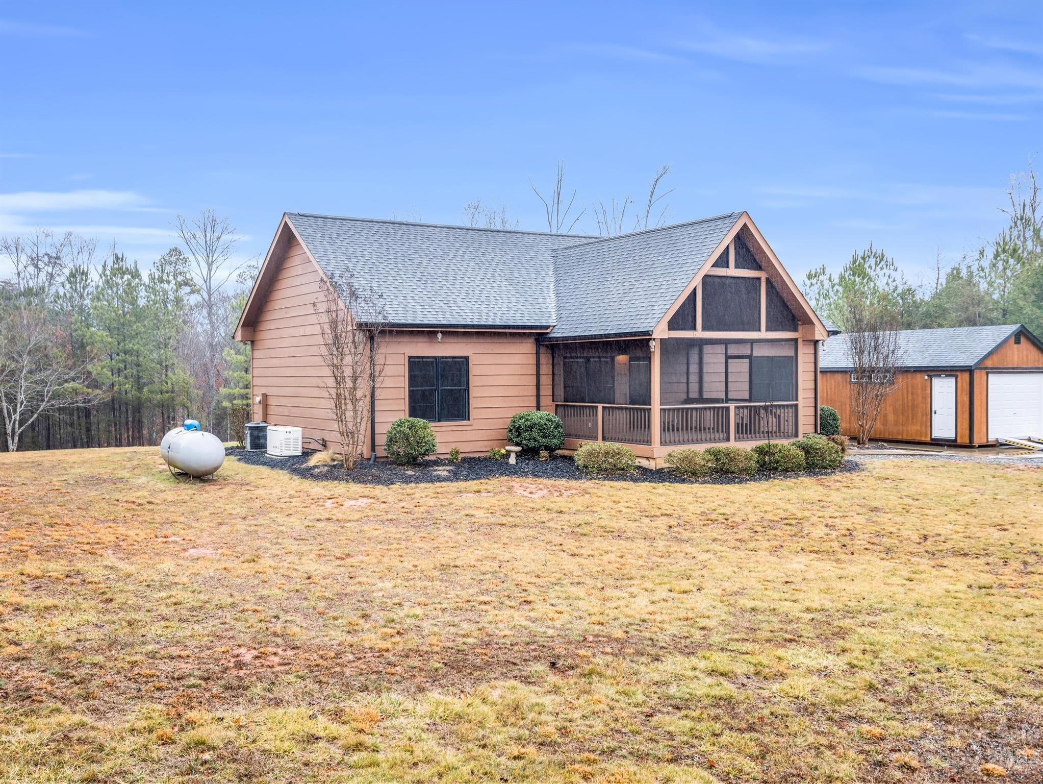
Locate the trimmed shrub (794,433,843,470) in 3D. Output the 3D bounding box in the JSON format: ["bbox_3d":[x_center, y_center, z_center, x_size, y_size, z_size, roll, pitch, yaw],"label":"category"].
[{"bbox_3d":[6.879,1.353,25.145,1.200,0.830,1.150,0,1,0],"label":"trimmed shrub"}]

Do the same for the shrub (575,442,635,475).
[{"bbox_3d":[1.835,1.421,23.886,1.330,0.720,1.200,-1,1,-31],"label":"shrub"}]

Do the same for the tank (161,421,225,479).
[{"bbox_3d":[-6.945,1.215,22.864,0.950,1.230,2.950,-1,1,-31],"label":"tank"}]

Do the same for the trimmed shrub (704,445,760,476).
[{"bbox_3d":[4.635,1.476,23.984,1.200,0.660,1.120,0,1,0],"label":"trimmed shrub"}]

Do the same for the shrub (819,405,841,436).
[{"bbox_3d":[9.526,0.925,34.200,1.150,1.030,1.150,-1,1,-31],"label":"shrub"}]

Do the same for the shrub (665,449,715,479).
[{"bbox_3d":[3.625,1.493,23.507,1.120,0.660,1.080,0,1,0],"label":"shrub"}]

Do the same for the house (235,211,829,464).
[{"bbox_3d":[1.509,-1.705,31.766,15.750,6.600,14.650,-1,1,-31],"label":"house"}]

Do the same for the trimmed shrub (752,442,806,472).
[{"bbox_3d":[5.842,1.440,24.671,1.200,0.690,1.120,0,1,0],"label":"trimmed shrub"}]

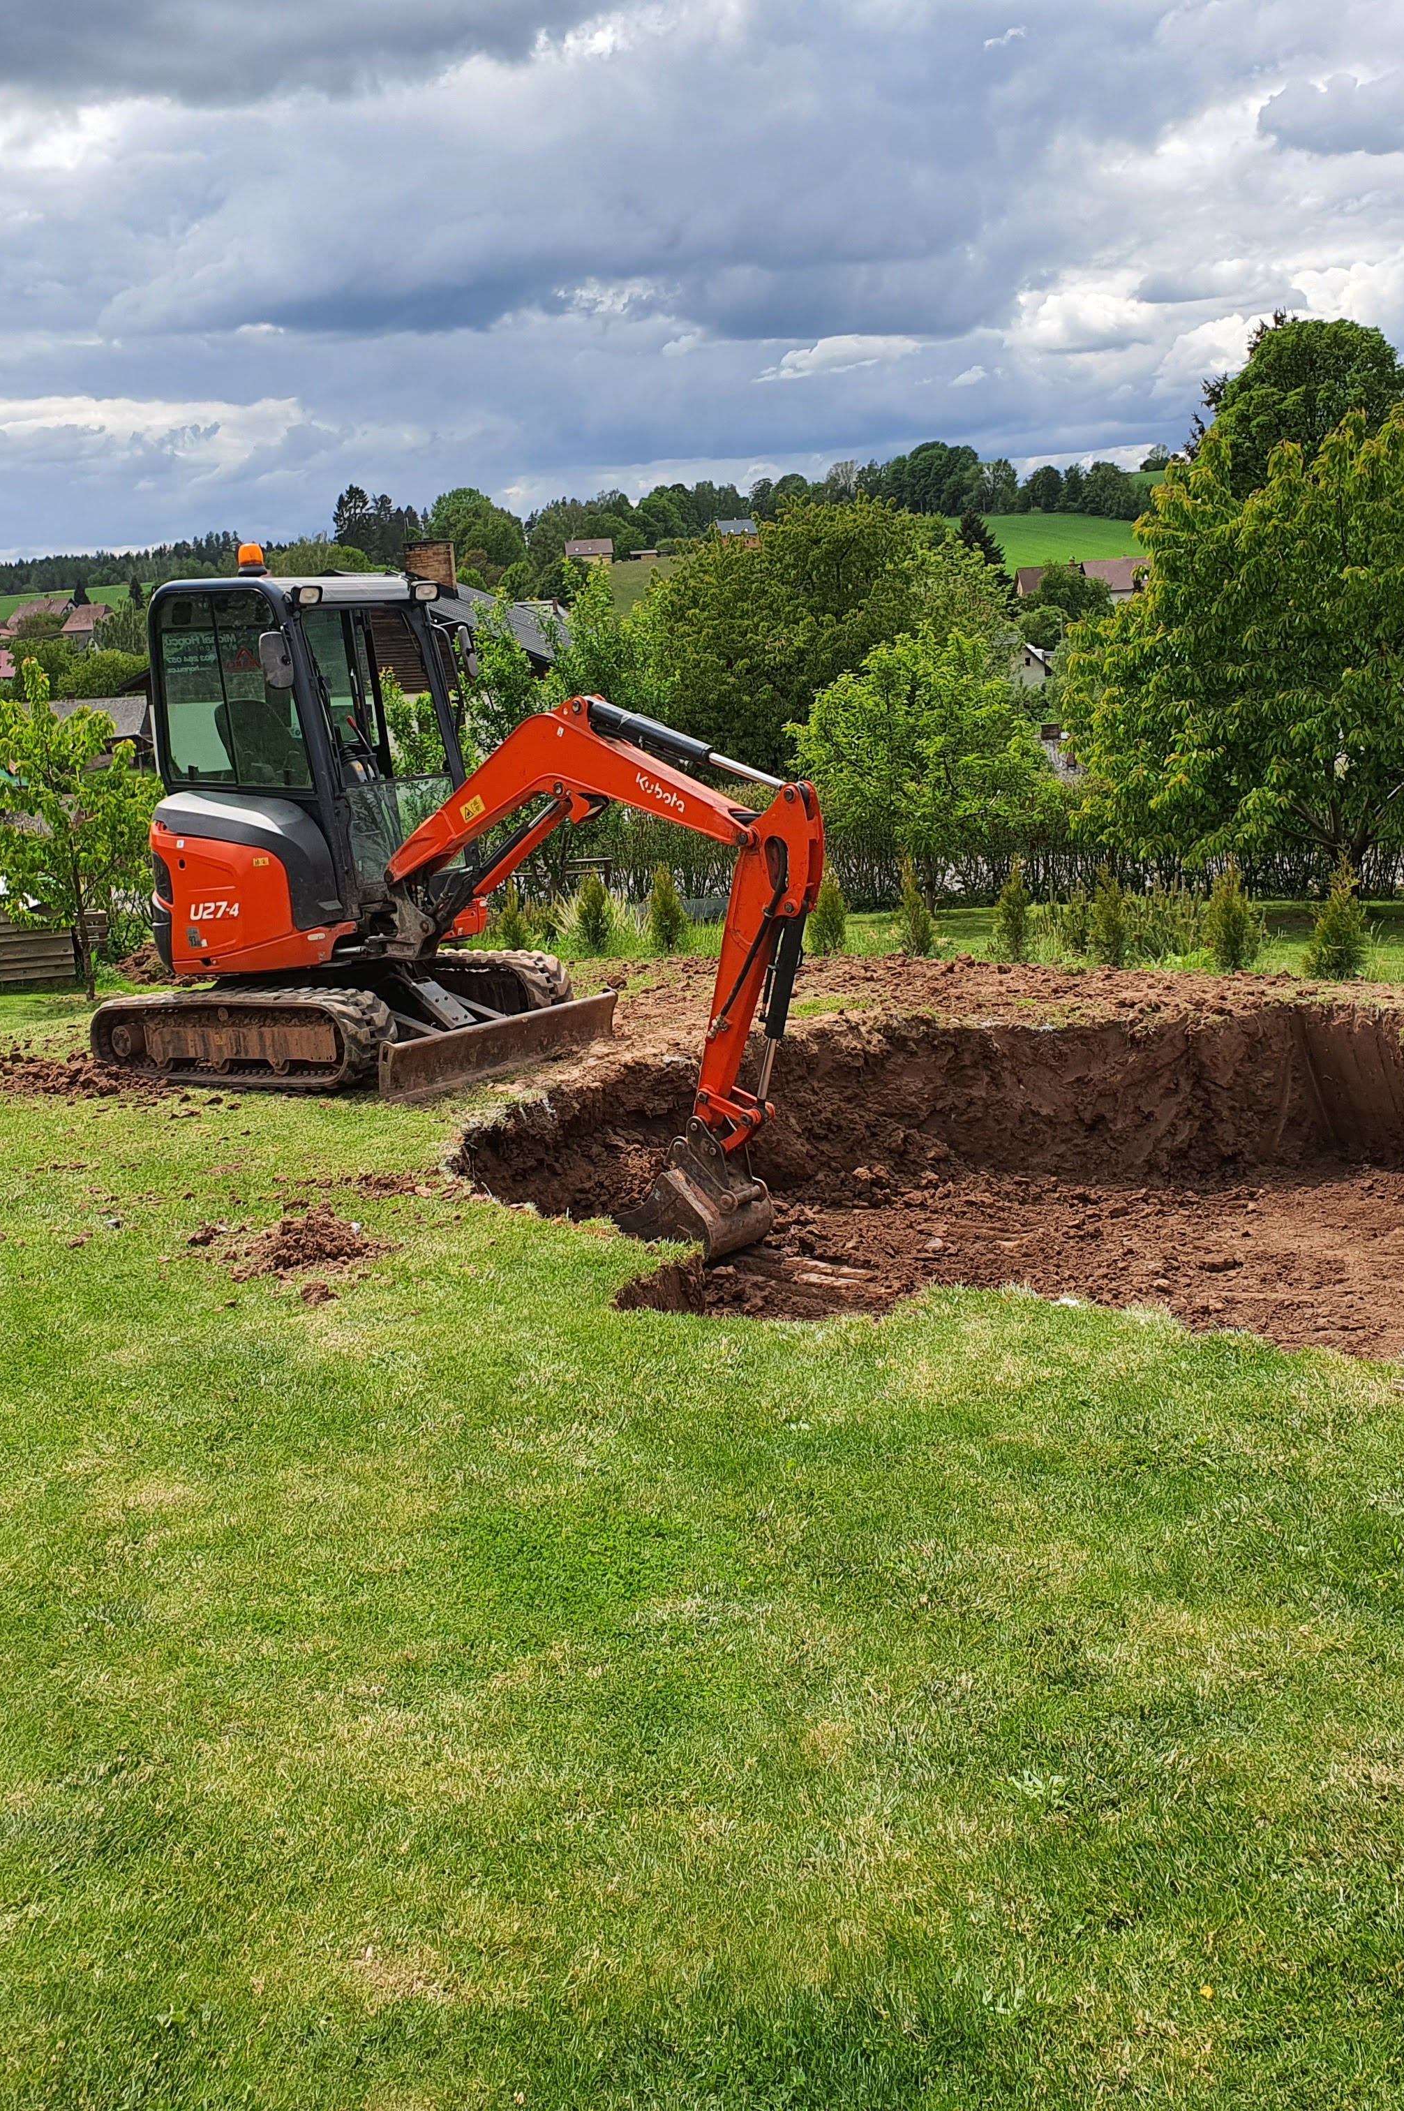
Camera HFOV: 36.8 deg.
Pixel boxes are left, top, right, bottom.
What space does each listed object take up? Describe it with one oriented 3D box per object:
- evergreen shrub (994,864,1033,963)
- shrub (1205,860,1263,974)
[{"bbox_3d":[1.850,-0.854,12.572,0.260,0.580,0.260,-4,10,0],"label":"evergreen shrub"},{"bbox_3d":[2.921,-0.771,11.578,0.311,0.590,0.311,-4,10,0],"label":"shrub"}]

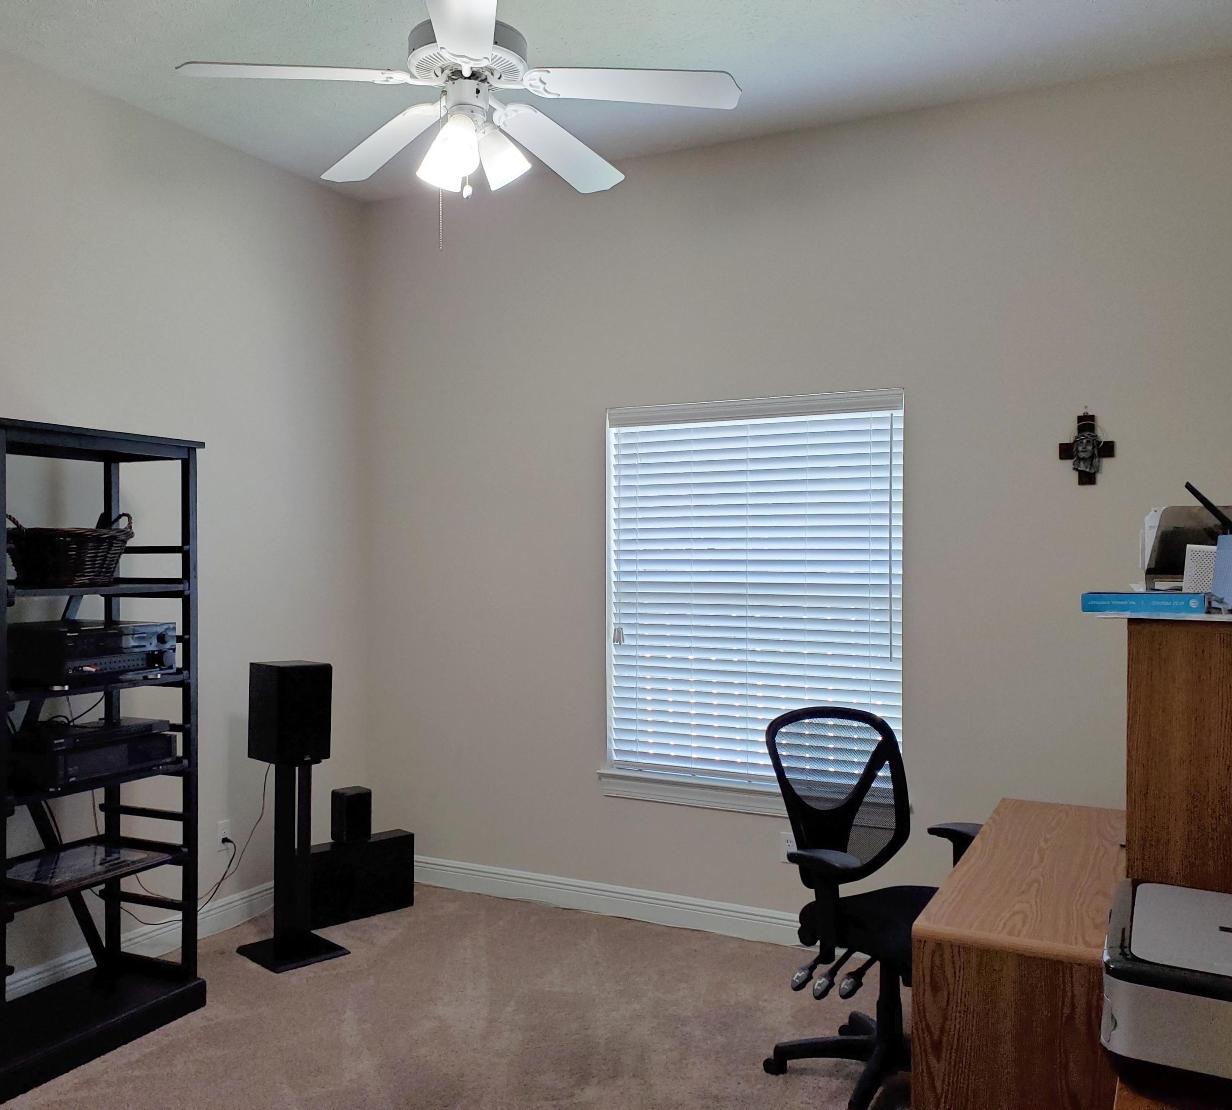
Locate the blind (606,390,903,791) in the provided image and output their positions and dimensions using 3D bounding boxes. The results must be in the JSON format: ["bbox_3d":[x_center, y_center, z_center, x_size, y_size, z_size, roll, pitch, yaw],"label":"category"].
[{"bbox_3d":[0.509,0.132,4.288,1.200,1.455,0.070,0,0,27],"label":"blind"}]

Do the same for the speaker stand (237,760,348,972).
[{"bbox_3d":[-1.186,1.105,4.089,0.286,0.710,0.305,0,0,-44],"label":"speaker stand"}]

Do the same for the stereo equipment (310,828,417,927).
[{"bbox_3d":[-1.076,1.310,4.487,0.530,0.300,0.114,0,0,-41],"label":"stereo equipment"}]

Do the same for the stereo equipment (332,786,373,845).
[{"bbox_3d":[-1.067,1.057,4.515,0.122,0.205,0.108,0,0,-42],"label":"stereo equipment"}]

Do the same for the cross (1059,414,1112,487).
[{"bbox_3d":[1.562,-0.353,3.690,0.174,0.244,0.035,0,0,27],"label":"cross"}]

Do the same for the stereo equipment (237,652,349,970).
[{"bbox_3d":[-1.186,0.931,4.089,0.286,1.058,0.305,0,0,-44],"label":"stereo equipment"}]

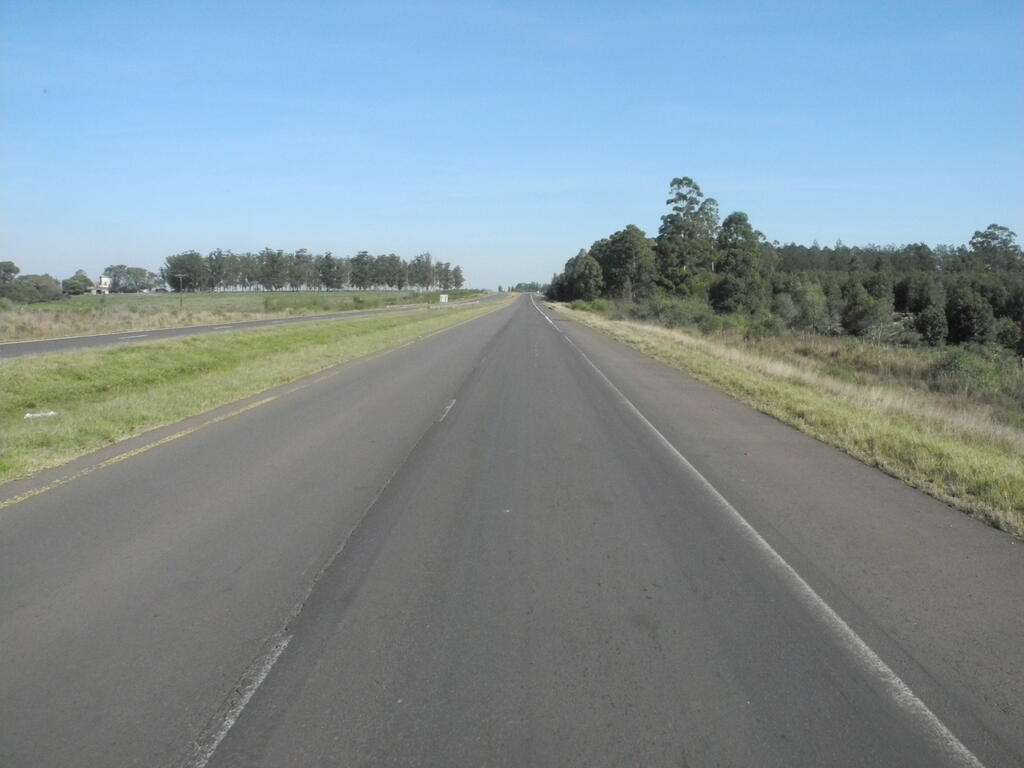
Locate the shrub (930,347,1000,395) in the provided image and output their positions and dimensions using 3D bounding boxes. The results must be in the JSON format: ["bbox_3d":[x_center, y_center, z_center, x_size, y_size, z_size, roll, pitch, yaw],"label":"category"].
[{"bbox_3d":[13.140,-0.406,24.000,1.900,1.350,1.800,0,6,0],"label":"shrub"}]

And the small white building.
[{"bbox_3d":[-136.288,-33.035,275.000,6.600,6.500,6.000,-3,7,-26],"label":"small white building"}]

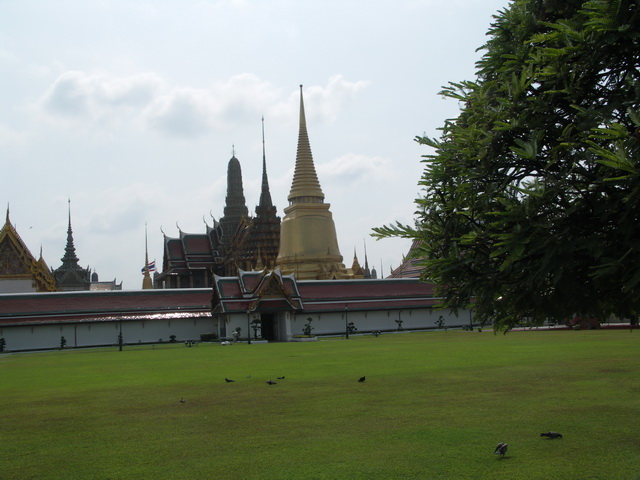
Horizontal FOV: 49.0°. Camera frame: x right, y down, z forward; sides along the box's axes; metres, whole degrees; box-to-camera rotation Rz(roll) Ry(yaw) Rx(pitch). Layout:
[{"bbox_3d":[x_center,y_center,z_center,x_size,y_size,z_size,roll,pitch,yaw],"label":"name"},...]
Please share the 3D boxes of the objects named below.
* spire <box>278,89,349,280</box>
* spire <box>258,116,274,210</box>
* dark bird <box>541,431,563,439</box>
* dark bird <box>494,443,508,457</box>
[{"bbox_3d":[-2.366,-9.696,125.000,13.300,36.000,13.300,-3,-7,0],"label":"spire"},{"bbox_3d":[-11.429,-15.897,146.000,3.400,20.000,3.400,0,-7,-20],"label":"spire"},{"bbox_3d":[3.049,2.554,9.250,0.290,0.120,0.110,-3,-7,5],"label":"dark bird"},{"bbox_3d":[2.114,2.448,8.233,0.130,0.180,0.240,-9,-9,44],"label":"dark bird"}]

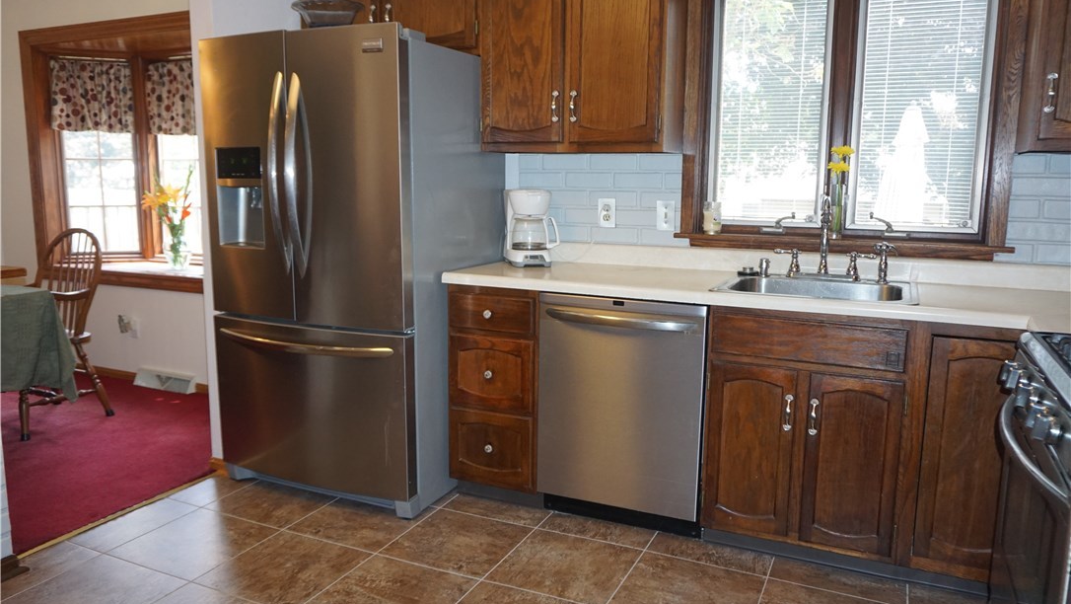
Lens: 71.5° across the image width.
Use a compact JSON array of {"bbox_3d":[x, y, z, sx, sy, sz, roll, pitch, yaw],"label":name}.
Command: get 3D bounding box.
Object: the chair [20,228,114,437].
[{"bbox_3d":[-2.600,0.129,3.890,0.570,1.000,0.570,4,9,24],"label":"chair"}]

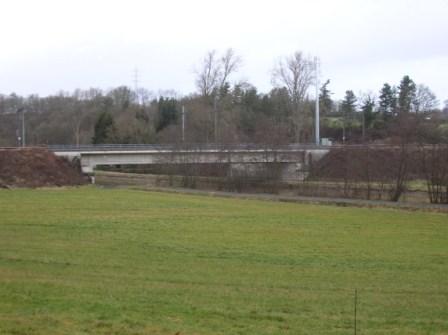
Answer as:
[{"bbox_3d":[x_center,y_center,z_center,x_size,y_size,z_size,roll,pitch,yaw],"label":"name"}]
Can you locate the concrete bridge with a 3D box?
[{"bbox_3d":[-6.342,-1.178,131.500,54.535,6.638,11.500,-1,2,-15],"label":"concrete bridge"}]

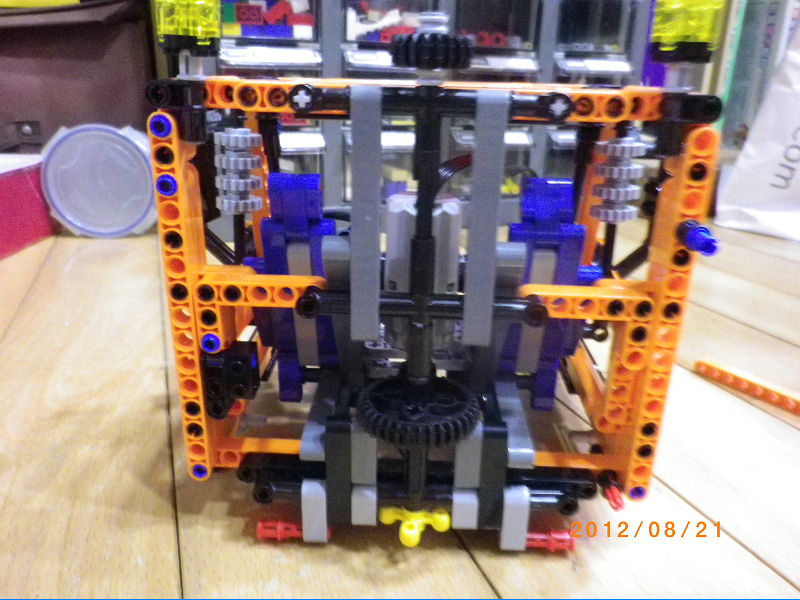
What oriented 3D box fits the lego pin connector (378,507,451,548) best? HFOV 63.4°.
[{"bbox_3d":[0.005,0.071,0.213,0.024,0.008,0.024,4,22,6],"label":"lego pin connector"}]

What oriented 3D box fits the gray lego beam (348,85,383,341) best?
[{"bbox_3d":[-0.009,-0.021,0.177,0.008,0.071,0.007,2,22,2],"label":"gray lego beam"}]

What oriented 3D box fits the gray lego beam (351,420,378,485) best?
[{"bbox_3d":[-0.011,0.047,0.202,0.008,0.023,0.007,2,22,2],"label":"gray lego beam"}]

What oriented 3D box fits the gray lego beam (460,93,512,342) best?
[{"bbox_3d":[0.023,-0.020,0.176,0.008,0.071,0.008,2,22,2],"label":"gray lego beam"}]

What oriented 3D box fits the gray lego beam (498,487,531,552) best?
[{"bbox_3d":[0.037,0.071,0.211,0.008,0.024,0.008,2,22,2],"label":"gray lego beam"}]

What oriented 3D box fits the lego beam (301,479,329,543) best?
[{"bbox_3d":[-0.027,0.068,0.211,0.008,0.023,0.007,2,22,2],"label":"lego beam"}]

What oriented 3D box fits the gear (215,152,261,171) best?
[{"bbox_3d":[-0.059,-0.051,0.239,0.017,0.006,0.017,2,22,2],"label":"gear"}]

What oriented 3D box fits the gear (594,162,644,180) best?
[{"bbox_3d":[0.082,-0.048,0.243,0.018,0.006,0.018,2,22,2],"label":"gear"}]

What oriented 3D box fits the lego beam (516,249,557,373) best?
[{"bbox_3d":[0.047,0.003,0.227,0.008,0.053,0.008,2,34,2],"label":"lego beam"}]

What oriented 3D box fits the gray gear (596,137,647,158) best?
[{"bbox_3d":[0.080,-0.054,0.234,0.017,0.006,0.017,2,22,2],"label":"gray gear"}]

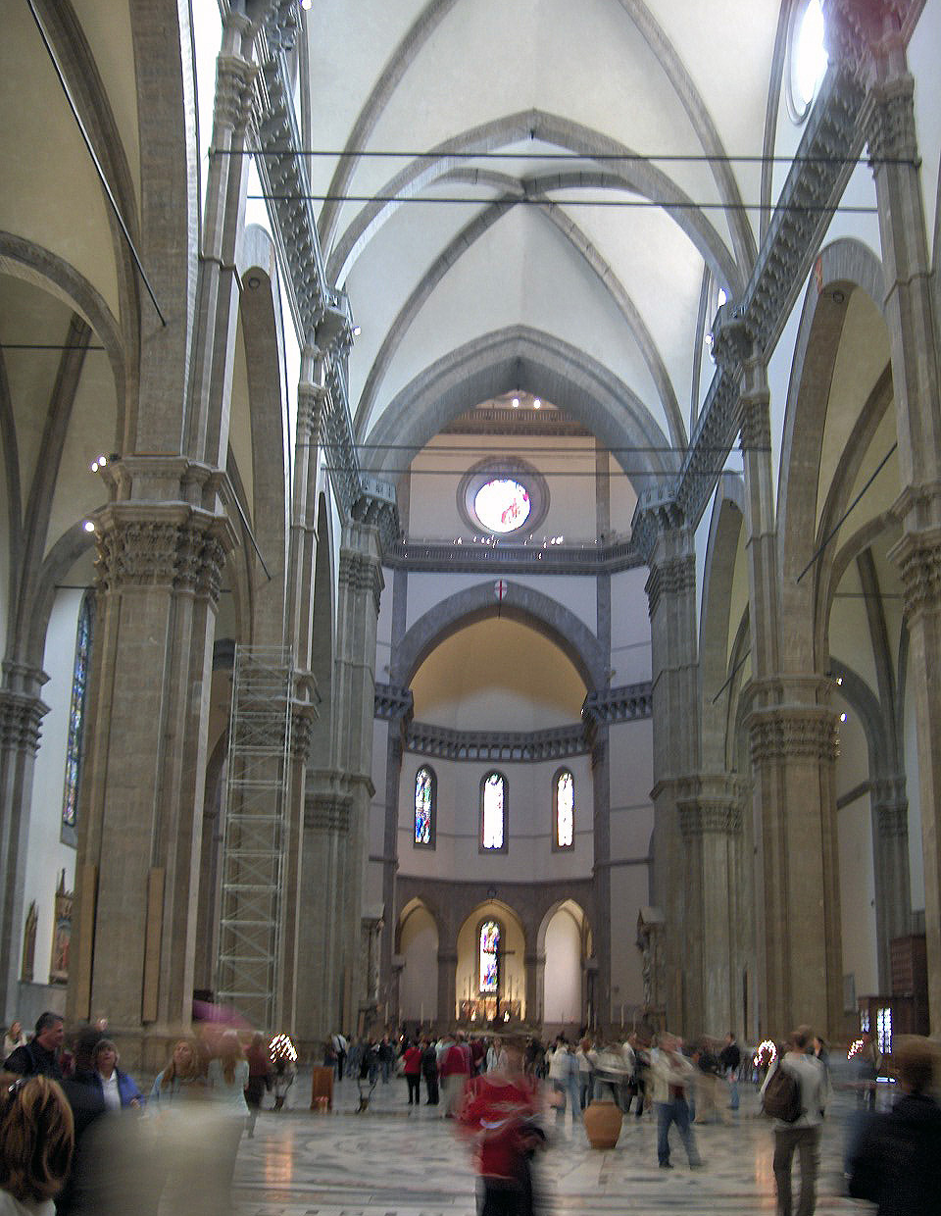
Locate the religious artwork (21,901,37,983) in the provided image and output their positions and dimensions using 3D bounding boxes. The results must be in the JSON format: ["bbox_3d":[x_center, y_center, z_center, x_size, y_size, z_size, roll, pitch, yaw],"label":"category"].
[{"bbox_3d":[-17.251,13.088,55.520,0.250,3.150,1.250,1,-17,0],"label":"religious artwork"}]

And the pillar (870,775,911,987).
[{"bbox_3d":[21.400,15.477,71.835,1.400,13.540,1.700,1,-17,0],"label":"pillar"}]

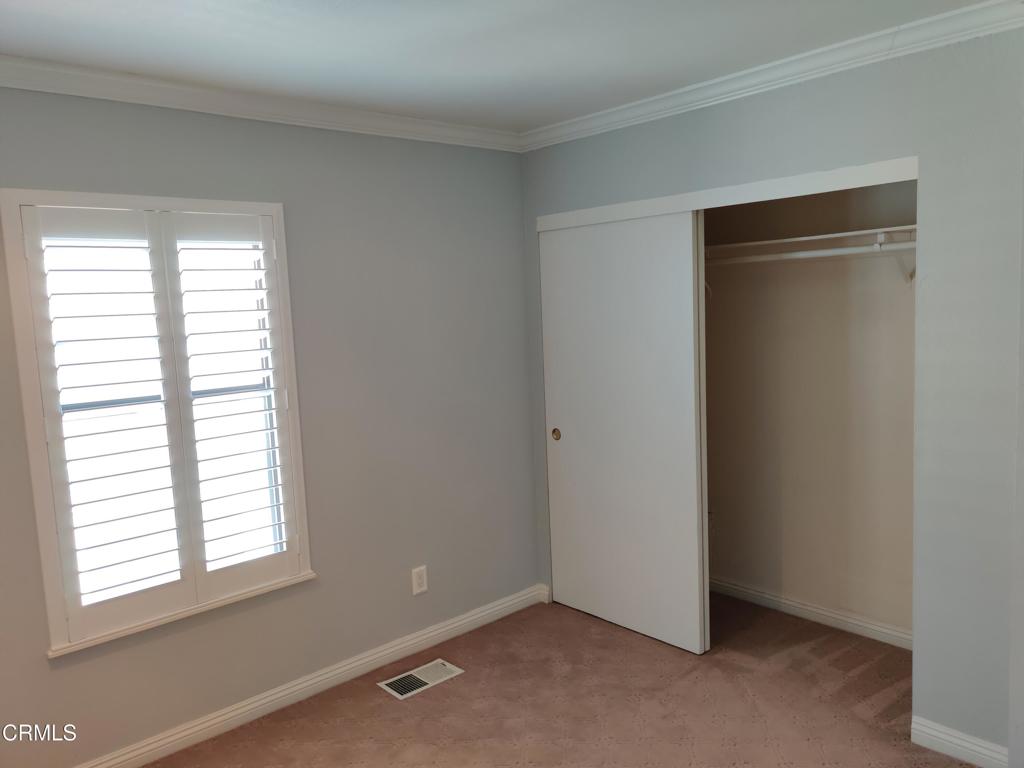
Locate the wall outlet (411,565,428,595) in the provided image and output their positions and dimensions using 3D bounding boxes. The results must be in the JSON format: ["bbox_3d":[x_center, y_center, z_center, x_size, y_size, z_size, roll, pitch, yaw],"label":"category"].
[{"bbox_3d":[-0.438,0.925,3.774,0.077,0.121,0.012,-8,8,-42],"label":"wall outlet"}]

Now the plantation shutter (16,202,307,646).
[{"bbox_3d":[-1.241,0.112,2.974,0.895,1.490,0.075,-8,8,-42],"label":"plantation shutter"}]

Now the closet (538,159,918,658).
[{"bbox_3d":[1.059,0.184,3.674,0.760,2.050,1.810,-8,8,-42],"label":"closet"}]

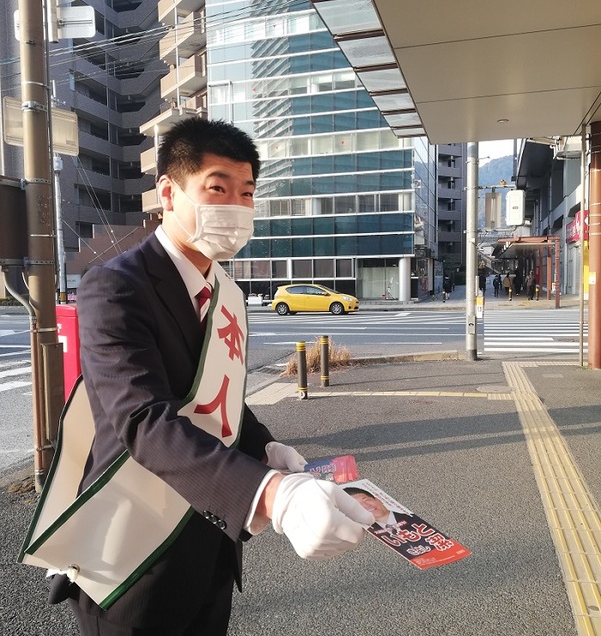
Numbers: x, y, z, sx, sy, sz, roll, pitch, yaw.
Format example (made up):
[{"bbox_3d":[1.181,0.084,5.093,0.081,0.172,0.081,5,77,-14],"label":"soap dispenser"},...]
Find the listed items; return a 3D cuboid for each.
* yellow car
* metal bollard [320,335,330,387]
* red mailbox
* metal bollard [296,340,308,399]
[{"bbox_3d":[0.725,-0.855,27.850,3.995,1.445,1.695,0,4,15],"label":"yellow car"},{"bbox_3d":[0.340,0.597,8.245,0.113,0.700,0.113,-1,4,0],"label":"metal bollard"},{"bbox_3d":[-1.755,0.523,4.903,0.480,1.270,0.470,2,4,34],"label":"red mailbox"},{"bbox_3d":[0.032,0.649,7.414,0.116,0.710,0.116,-1,4,0],"label":"metal bollard"}]

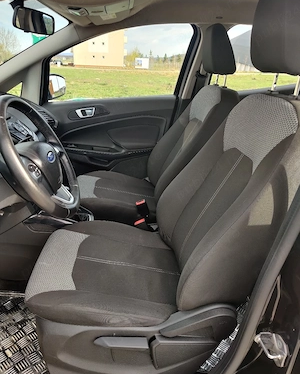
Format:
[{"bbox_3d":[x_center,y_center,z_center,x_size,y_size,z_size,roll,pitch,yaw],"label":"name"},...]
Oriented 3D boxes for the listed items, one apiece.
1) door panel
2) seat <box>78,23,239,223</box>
[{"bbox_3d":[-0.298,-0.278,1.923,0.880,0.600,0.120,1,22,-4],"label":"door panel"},{"bbox_3d":[-0.020,-0.248,1.596,0.830,1.070,0.520,1,22,-4],"label":"seat"}]

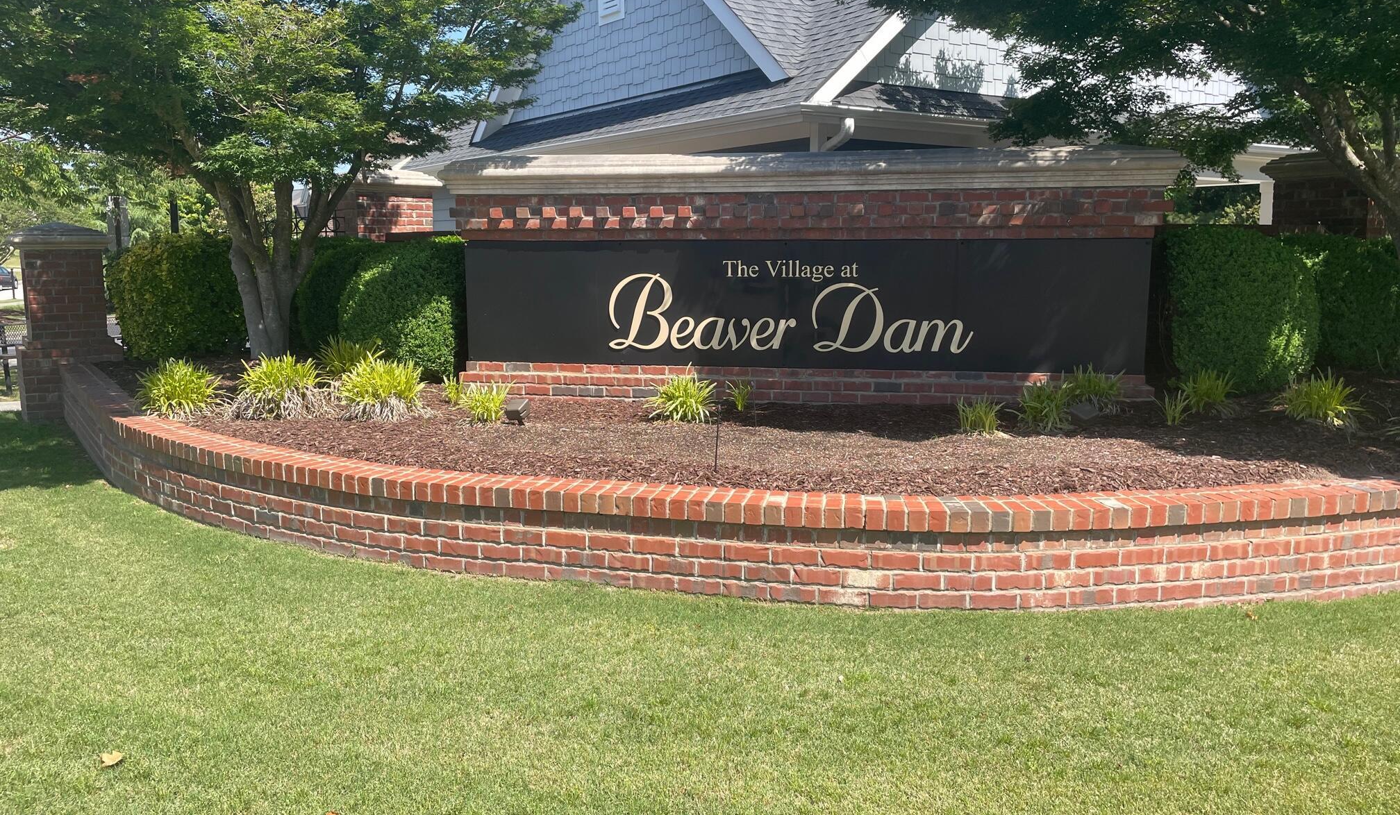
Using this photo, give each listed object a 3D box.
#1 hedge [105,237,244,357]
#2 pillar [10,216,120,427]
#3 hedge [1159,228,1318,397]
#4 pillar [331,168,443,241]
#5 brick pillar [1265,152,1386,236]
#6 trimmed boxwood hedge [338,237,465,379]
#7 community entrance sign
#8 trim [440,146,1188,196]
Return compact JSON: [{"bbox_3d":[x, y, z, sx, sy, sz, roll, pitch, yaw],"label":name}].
[{"bbox_3d":[-5.408,-1.162,10.911,1.269,1.269,1.117,-3,8,-28],"label":"hedge"},{"bbox_3d":[-6.047,-0.844,9.992,0.792,1.827,0.792,-5,8,-34],"label":"pillar"},{"bbox_3d":[4.255,-0.794,8.272,1.035,1.248,1.015,4,8,28],"label":"hedge"},{"bbox_3d":[-3.473,-1.547,11.612,0.974,2.162,0.974,-4,8,-31],"label":"pillar"},{"bbox_3d":[5.974,-1.322,9.942,0.985,2.172,0.985,6,9,42],"label":"brick pillar"},{"bbox_3d":[-2.604,-0.894,9.186,1.015,1.188,1.015,-2,7,-14],"label":"trimmed boxwood hedge"},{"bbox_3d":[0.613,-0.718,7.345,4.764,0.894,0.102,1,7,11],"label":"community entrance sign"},{"bbox_3d":[0.687,-1.673,7.518,5.022,0.310,0.913,1,7,11],"label":"trim"}]

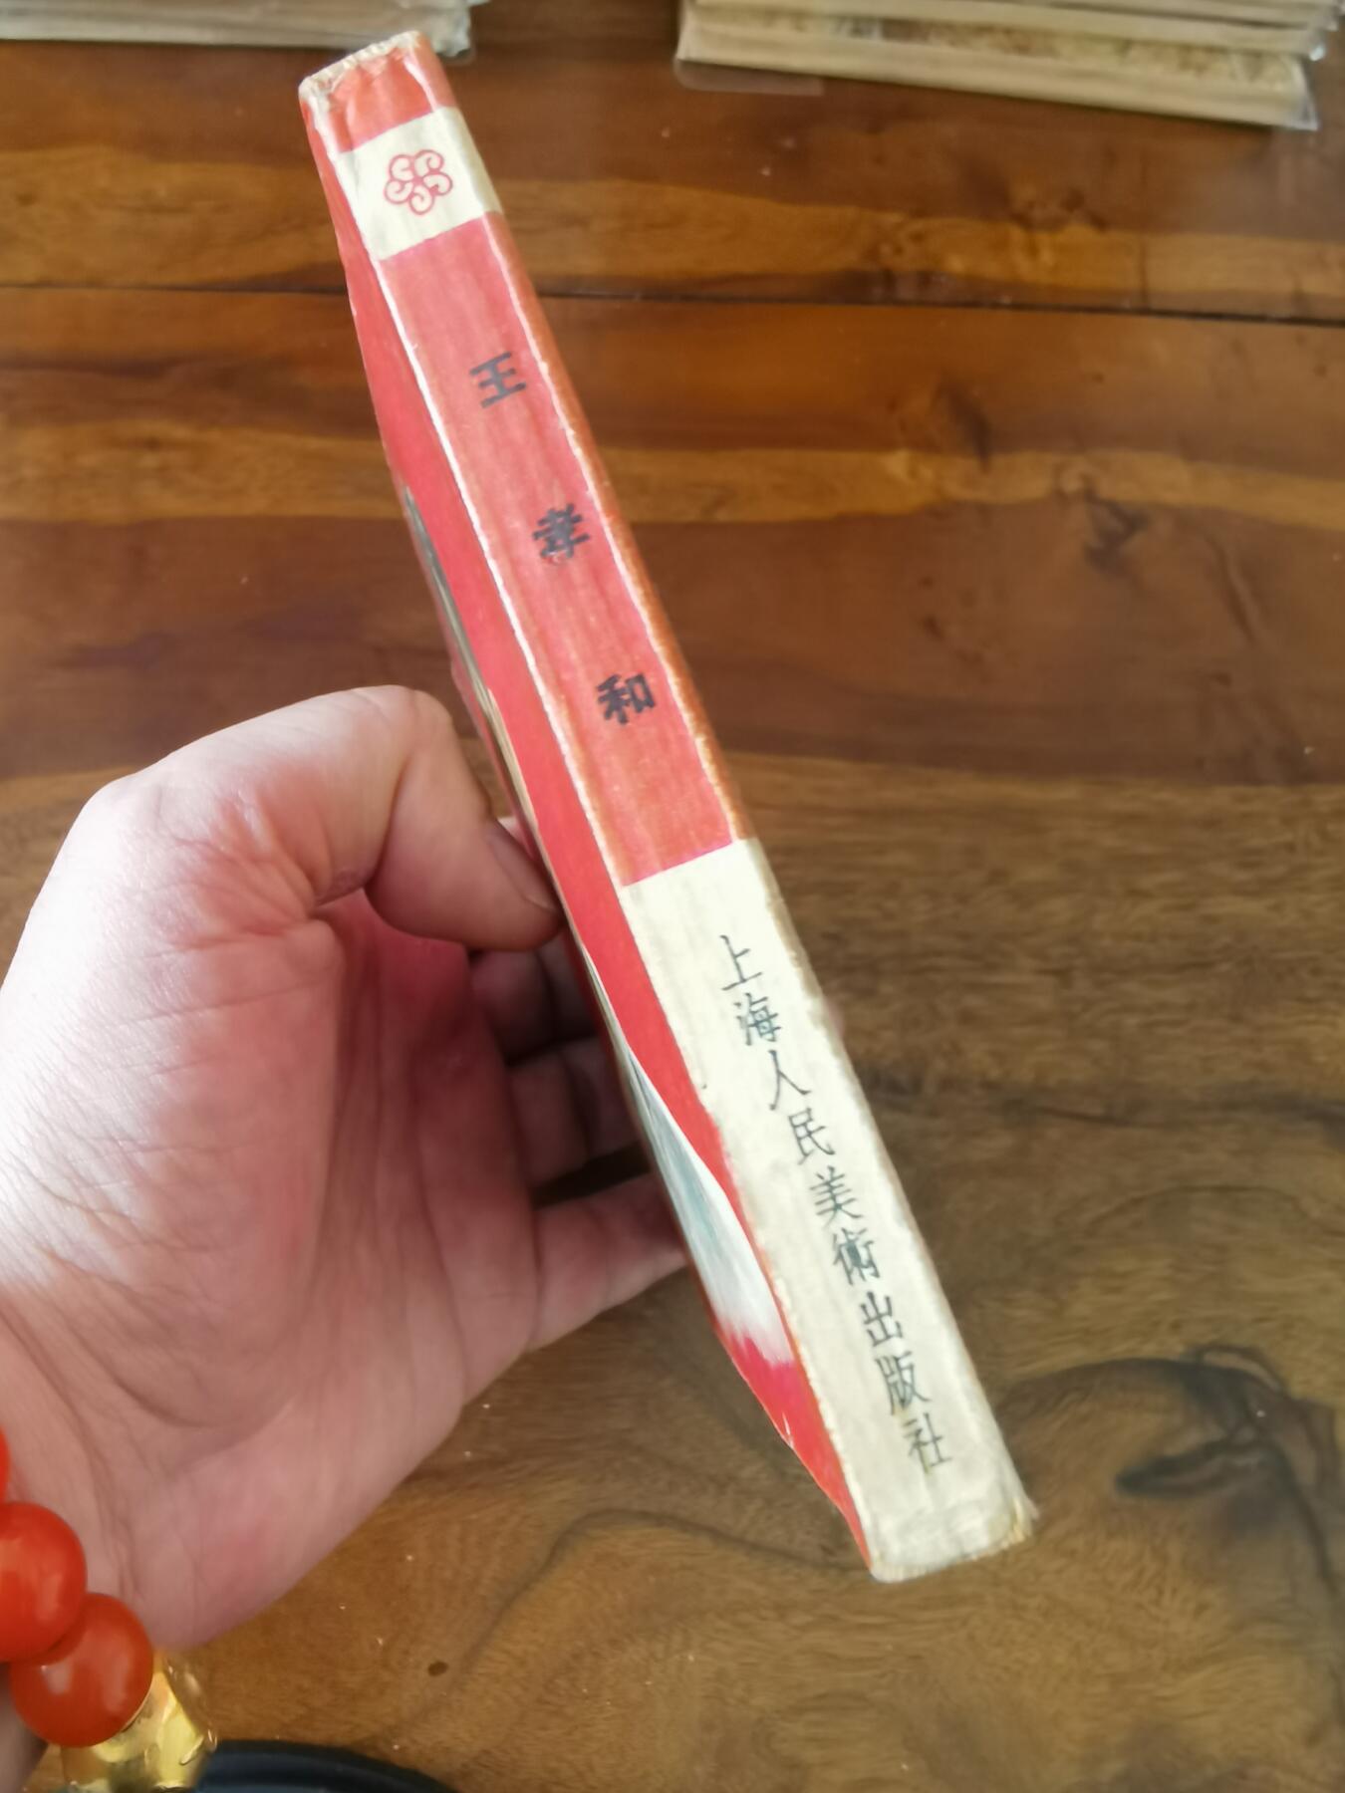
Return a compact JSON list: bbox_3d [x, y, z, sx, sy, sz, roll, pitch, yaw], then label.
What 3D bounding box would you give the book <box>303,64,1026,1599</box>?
[{"bbox_3d":[-0.006,0.001,0.153,0.011,0.128,0.105,-21,82,-6],"label":"book"}]

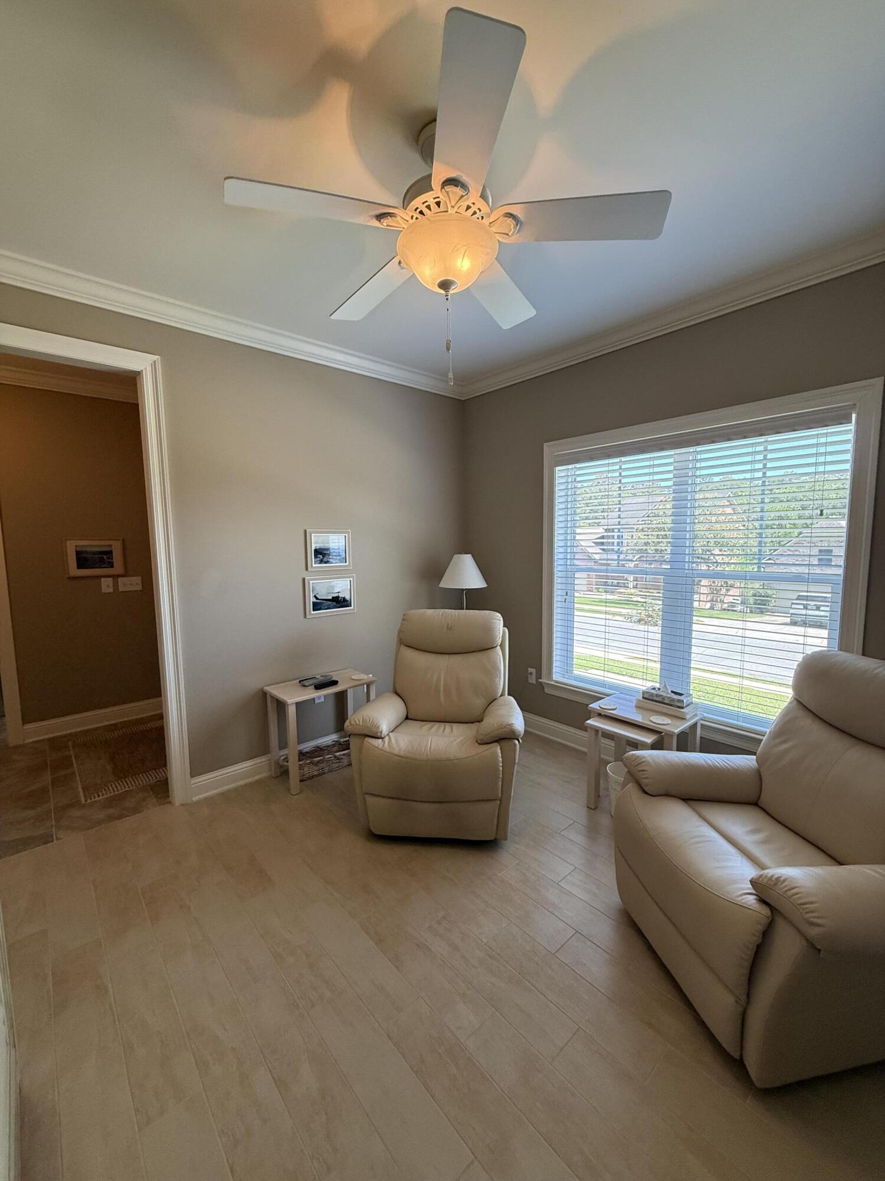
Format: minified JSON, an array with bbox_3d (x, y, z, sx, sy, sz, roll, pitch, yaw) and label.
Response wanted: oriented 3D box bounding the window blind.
[{"bbox_3d":[1.368,-0.100,2.872,0.070,1.616,1.608,-6,8,-41],"label":"window blind"}]

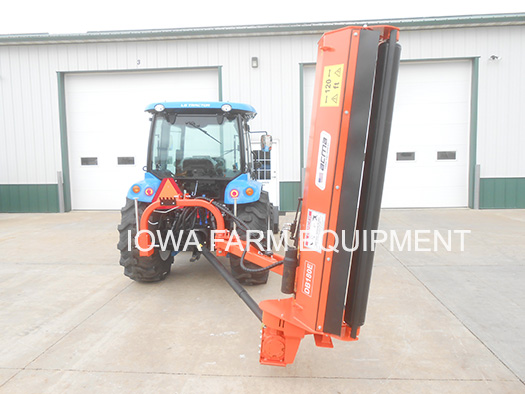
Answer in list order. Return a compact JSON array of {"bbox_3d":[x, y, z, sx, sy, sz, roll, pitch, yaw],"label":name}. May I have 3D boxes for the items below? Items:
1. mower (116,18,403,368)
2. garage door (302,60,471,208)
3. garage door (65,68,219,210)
[{"bbox_3d":[-0.181,-0.031,3.310,2.300,2.240,1.500,0,5,7],"label":"mower"},{"bbox_3d":[3.681,-1.771,11.747,4.880,4.260,0.100,-1,5,4],"label":"garage door"},{"bbox_3d":[-3.697,-1.716,12.193,5.100,4.310,0.200,-1,5,4],"label":"garage door"}]

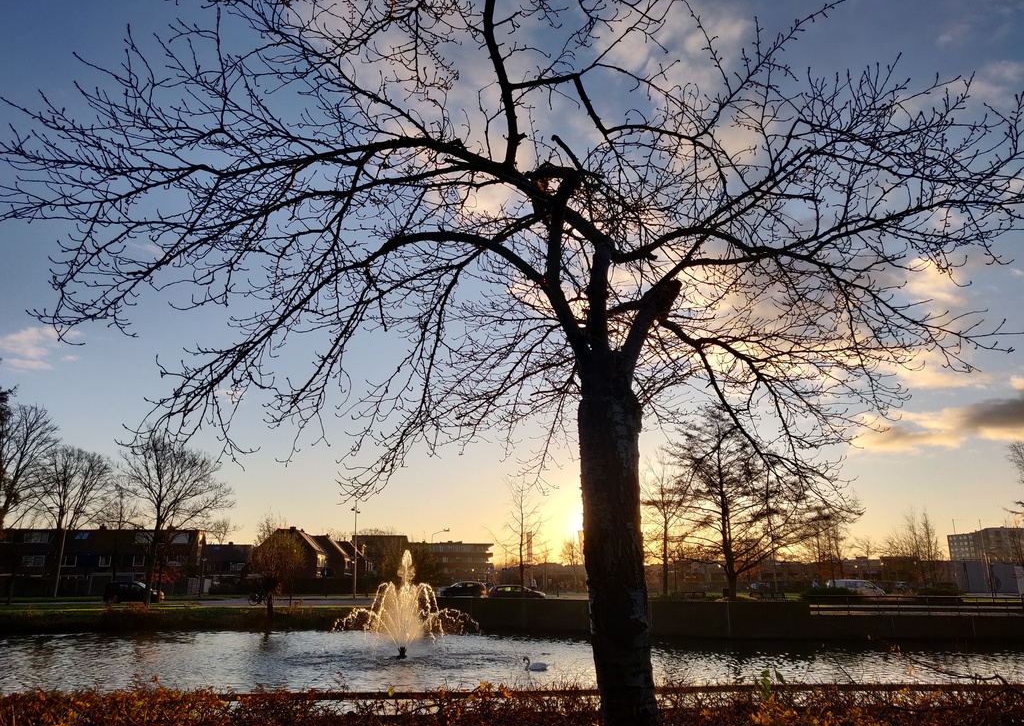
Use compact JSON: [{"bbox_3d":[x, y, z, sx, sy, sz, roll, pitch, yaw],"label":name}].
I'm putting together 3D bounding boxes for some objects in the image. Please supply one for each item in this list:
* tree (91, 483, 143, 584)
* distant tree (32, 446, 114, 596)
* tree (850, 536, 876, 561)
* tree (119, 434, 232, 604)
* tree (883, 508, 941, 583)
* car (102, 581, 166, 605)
[{"bbox_3d":[-39.077,17.191,73.095,5.140,10.500,5.040,0,-16,0],"label":"tree"},{"bbox_3d":[-42.539,15.123,71.633,7.600,14.390,7.600,0,-16,0],"label":"distant tree"},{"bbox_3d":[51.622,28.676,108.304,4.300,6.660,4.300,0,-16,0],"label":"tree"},{"bbox_3d":[-24.845,11.382,54.495,8.200,12.540,8.200,0,-16,0],"label":"tree"},{"bbox_3d":[54.683,25.117,100.991,8.190,10.610,8.030,0,-16,0],"label":"tree"},{"bbox_3d":[-29.576,17.946,57.786,4.050,1.560,1.750,0,-16,0],"label":"car"}]

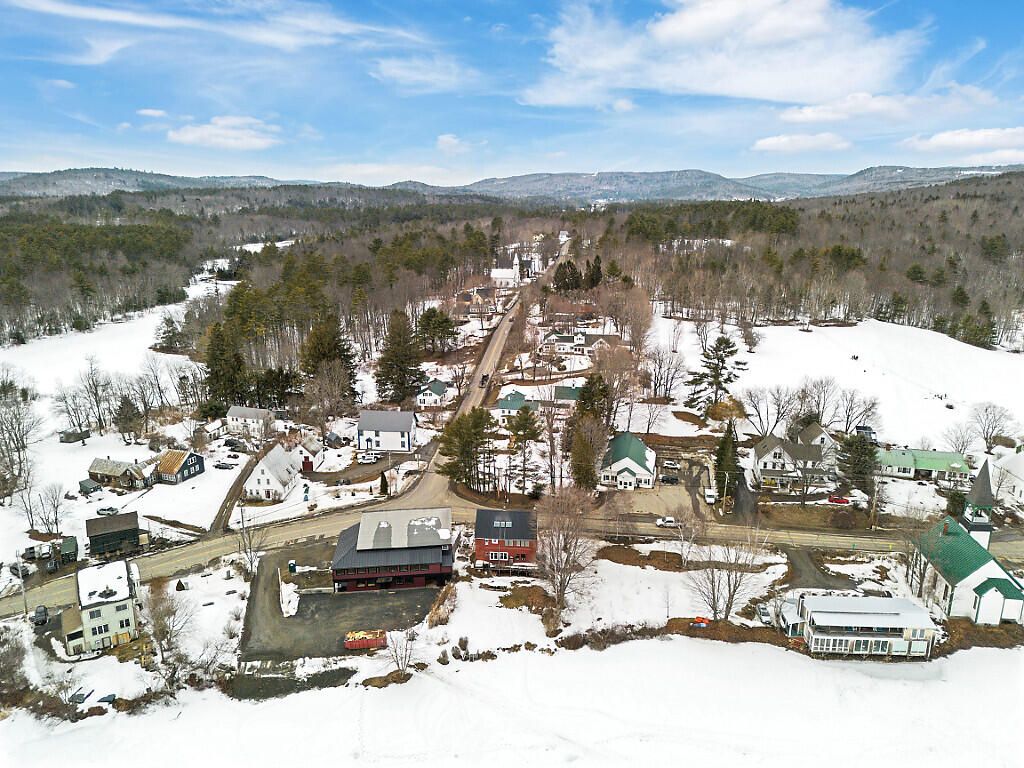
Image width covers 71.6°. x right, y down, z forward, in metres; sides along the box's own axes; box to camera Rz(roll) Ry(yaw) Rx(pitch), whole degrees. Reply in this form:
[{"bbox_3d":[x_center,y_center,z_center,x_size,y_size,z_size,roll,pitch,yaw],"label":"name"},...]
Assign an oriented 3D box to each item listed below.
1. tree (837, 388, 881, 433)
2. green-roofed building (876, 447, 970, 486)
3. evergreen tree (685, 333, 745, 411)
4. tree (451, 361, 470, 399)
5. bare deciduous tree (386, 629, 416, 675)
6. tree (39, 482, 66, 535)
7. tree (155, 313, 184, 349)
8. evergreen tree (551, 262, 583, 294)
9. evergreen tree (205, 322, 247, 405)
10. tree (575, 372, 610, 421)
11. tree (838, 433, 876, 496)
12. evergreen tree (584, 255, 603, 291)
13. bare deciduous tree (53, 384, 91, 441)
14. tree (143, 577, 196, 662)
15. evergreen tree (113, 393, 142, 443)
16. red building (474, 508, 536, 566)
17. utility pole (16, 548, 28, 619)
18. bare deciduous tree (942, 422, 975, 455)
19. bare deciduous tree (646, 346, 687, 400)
[{"bbox_3d":[103.940,8.209,212.367,13.000,14.214,11.500,0,15,0],"label":"tree"},{"bbox_3d":[105.700,20.249,185.824,22.600,6.200,9.800,3,14,10],"label":"green-roofed building"},{"bbox_3d":[66.726,-2.837,232.803,19.000,27.198,17.000,0,15,0],"label":"evergreen tree"},{"bbox_3d":[-17.910,-1.700,247.210,6.950,13.310,6.950,0,15,0],"label":"tree"},{"bbox_3d":[-17.270,41.850,110.990,4.690,8.200,4.460,0,14,0],"label":"bare deciduous tree"},{"bbox_3d":[-99.990,27.150,154.500,6.090,12.210,5.790,0,14,0],"label":"tree"},{"bbox_3d":[-167.115,-25.241,345.414,11.500,18.210,11.500,-6,15,-25],"label":"tree"},{"bbox_3d":[37.170,-72.700,476.080,19.000,20.010,15.000,0,15,0],"label":"evergreen tree"},{"bbox_3d":[-97.187,-6.549,240.848,13.000,30.289,12.500,0,15,0],"label":"evergreen tree"},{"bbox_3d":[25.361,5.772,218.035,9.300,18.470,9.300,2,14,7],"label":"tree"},{"bbox_3d":[82.760,19.120,170.070,9.100,15.770,8.650,0,14,0],"label":"tree"},{"bbox_3d":[58.740,-79.920,511.750,12.970,26.460,9.730,0,14,0],"label":"evergreen tree"},{"bbox_3d":[-130.780,8.850,210.800,11.280,17.950,10.720,0,14,0],"label":"bare deciduous tree"},{"bbox_3d":[-54.570,37.720,113.130,8.600,15.250,8.170,0,14,0],"label":"tree"},{"bbox_3d":[-111.801,10.269,206.985,8.800,14.963,8.600,0,15,0],"label":"evergreen tree"},{"bbox_3d":[-1.194,30.394,144.863,11.900,9.600,9.600,1,15,3],"label":"red building"},{"bbox_3d":[-83.166,33.699,120.288,0.500,12.380,0.500,-10,17,-36],"label":"utility pole"},{"bbox_3d":[120.440,15.020,191.780,8.630,9.710,8.630,0,15,0],"label":"bare deciduous tree"},{"bbox_3d":[52.618,-3.672,242.377,12.000,18.570,11.000,4,14,12],"label":"bare deciduous tree"}]

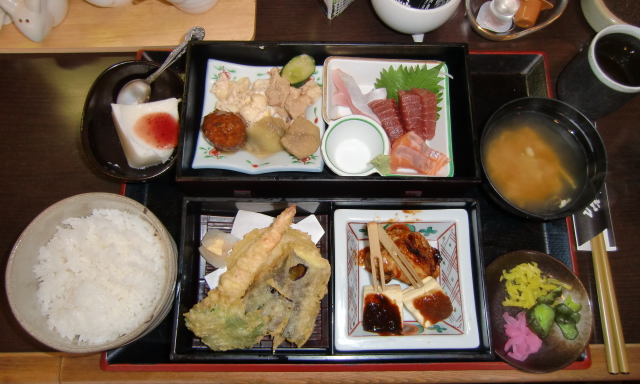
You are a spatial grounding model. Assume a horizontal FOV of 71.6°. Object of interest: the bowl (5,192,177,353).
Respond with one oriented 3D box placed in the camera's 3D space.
[{"bbox_3d":[-0.190,0.071,0.398,0.133,0.064,0.133,1,78,-6],"label":"bowl"}]

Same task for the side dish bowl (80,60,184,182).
[{"bbox_3d":[-0.179,-0.068,0.449,0.106,0.032,0.127,-6,76,-2],"label":"side dish bowl"}]

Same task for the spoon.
[{"bbox_3d":[-0.160,-0.121,0.448,0.122,0.020,0.027,-39,79,9],"label":"spoon"}]

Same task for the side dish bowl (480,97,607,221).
[{"bbox_3d":[0.200,-0.025,0.426,0.114,0.062,0.114,0,76,-1],"label":"side dish bowl"}]

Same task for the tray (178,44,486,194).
[{"bbox_3d":[0.008,-0.068,0.434,0.266,0.062,0.136,0,76,-1],"label":"tray"}]

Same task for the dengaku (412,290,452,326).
[{"bbox_3d":[0.099,0.101,0.401,0.032,0.014,0.033,-33,79,-8],"label":"dengaku"}]

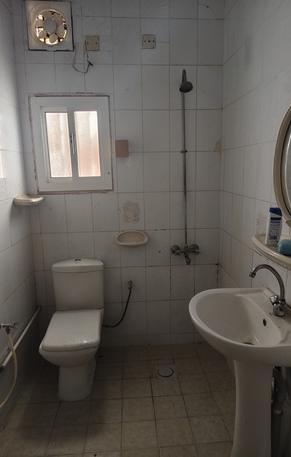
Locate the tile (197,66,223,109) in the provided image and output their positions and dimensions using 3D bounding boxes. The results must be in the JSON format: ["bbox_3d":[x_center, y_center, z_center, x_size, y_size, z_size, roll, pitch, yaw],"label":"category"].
[{"bbox_3d":[0.472,-1.028,2.223,0.188,0.298,0.010,-2,11,-3],"label":"tile"}]

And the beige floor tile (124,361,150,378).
[{"bbox_3d":[-0.075,1.054,2.270,0.200,0.010,0.193,-2,11,-3],"label":"beige floor tile"}]

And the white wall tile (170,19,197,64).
[{"bbox_3d":[0.271,-1.317,2.156,0.200,0.300,0.010,-2,11,-3],"label":"white wall tile"}]

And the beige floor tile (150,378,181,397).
[{"bbox_3d":[0.143,1.093,2.104,0.200,0.010,0.195,-2,11,-3],"label":"beige floor tile"}]

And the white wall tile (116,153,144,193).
[{"bbox_3d":[-0.114,-0.423,2.294,0.200,0.300,0.010,-2,11,-4],"label":"white wall tile"}]

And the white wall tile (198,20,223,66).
[{"bbox_3d":[0.466,-1.323,2.164,0.188,0.298,0.010,-2,11,-3],"label":"white wall tile"}]

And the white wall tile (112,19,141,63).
[{"bbox_3d":[-0.131,-1.304,2.123,0.200,0.300,0.010,-2,11,-4],"label":"white wall tile"}]

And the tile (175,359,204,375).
[{"bbox_3d":[0.323,1.042,2.295,0.200,0.010,0.193,-2,11,-3],"label":"tile"}]

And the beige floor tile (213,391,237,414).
[{"bbox_3d":[0.551,1.107,1.935,0.200,0.010,0.193,-2,11,-3],"label":"beige floor tile"}]

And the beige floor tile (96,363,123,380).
[{"bbox_3d":[-0.268,1.073,2.274,0.200,0.010,0.200,-2,11,-4],"label":"beige floor tile"}]

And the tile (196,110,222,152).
[{"bbox_3d":[0.478,-0.734,2.281,0.188,0.298,0.010,-2,11,-3],"label":"tile"}]

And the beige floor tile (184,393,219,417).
[{"bbox_3d":[0.351,1.117,1.928,0.198,0.010,0.198,-2,11,-3],"label":"beige floor tile"}]

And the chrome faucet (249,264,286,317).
[{"bbox_3d":[0.533,0.261,1.318,0.160,0.220,0.085,-2,11,-3],"label":"chrome faucet"}]

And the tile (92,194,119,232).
[{"bbox_3d":[-0.308,-0.125,2.352,0.200,0.300,0.010,-2,11,-3],"label":"tile"}]

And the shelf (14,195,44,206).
[{"bbox_3d":[-0.803,-0.196,2.125,0.155,0.055,0.270,-2,11,-4],"label":"shelf"}]

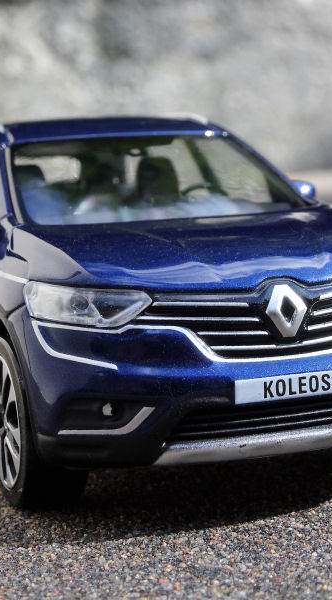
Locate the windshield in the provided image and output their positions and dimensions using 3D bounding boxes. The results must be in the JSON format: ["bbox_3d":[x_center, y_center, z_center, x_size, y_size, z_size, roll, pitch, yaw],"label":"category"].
[{"bbox_3d":[-0.001,-0.014,0.146,0.033,0.003,0.019,-5,37,-19],"label":"windshield"}]

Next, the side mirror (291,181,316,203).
[{"bbox_3d":[0.016,-0.012,0.156,0.005,0.004,0.004,-5,6,-19],"label":"side mirror"}]

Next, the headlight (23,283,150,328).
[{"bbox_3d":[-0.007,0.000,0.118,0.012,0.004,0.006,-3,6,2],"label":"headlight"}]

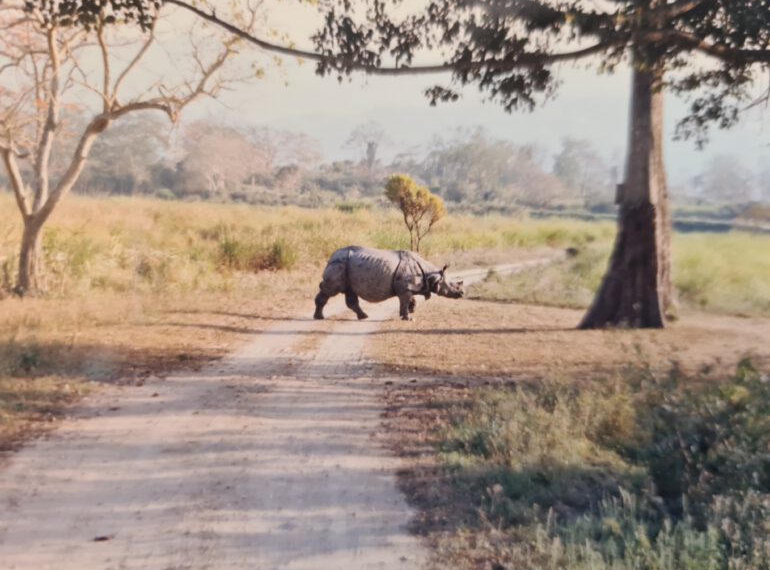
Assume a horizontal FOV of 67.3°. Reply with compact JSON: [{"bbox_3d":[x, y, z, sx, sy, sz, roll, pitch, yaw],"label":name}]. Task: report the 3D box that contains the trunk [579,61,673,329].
[{"bbox_3d":[5.616,-2.090,13.113,2.050,5.950,1.900,1,7,0],"label":"trunk"}]

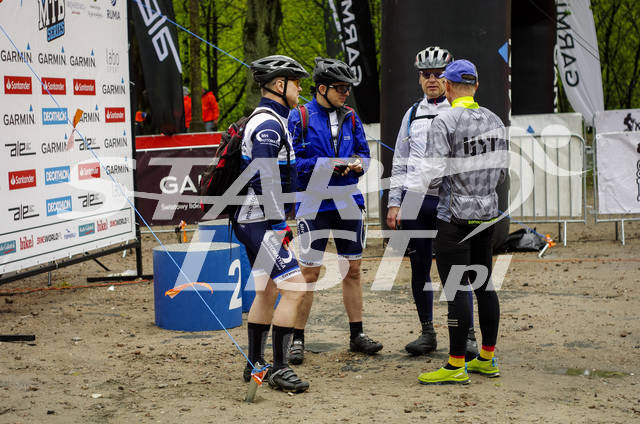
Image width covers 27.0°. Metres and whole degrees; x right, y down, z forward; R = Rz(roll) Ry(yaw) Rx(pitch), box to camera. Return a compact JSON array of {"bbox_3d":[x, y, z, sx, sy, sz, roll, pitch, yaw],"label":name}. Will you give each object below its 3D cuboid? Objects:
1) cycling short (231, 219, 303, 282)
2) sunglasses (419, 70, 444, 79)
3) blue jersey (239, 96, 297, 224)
[{"bbox_3d":[-0.290,0.203,7.213,0.360,0.380,0.360,-2,5,-9],"label":"cycling short"},{"bbox_3d":[0.666,-0.810,7.860,0.145,0.050,0.145,-1,8,9],"label":"sunglasses"},{"bbox_3d":[-0.288,-0.272,7.175,0.320,0.690,0.470,-2,5,-9],"label":"blue jersey"}]

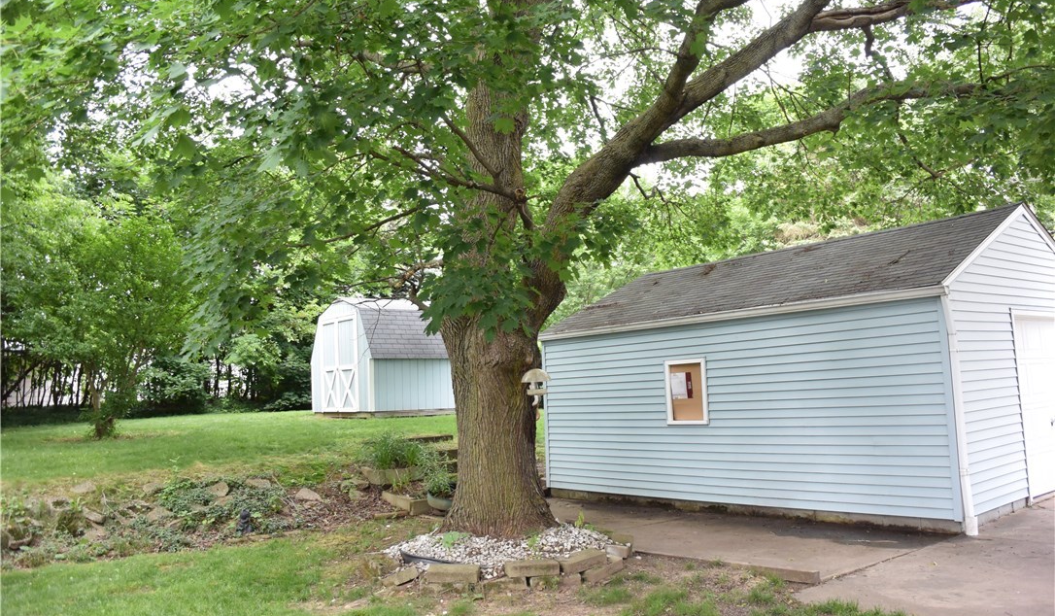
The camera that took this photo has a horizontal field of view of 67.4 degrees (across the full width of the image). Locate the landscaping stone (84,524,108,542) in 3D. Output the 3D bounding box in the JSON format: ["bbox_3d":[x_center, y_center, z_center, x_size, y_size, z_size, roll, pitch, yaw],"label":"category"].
[{"bbox_3d":[-4.830,2.516,8.850,0.250,0.180,0.200,-1,-7,-20],"label":"landscaping stone"}]

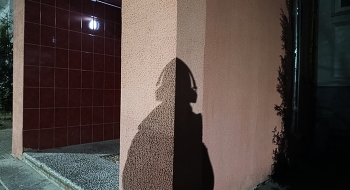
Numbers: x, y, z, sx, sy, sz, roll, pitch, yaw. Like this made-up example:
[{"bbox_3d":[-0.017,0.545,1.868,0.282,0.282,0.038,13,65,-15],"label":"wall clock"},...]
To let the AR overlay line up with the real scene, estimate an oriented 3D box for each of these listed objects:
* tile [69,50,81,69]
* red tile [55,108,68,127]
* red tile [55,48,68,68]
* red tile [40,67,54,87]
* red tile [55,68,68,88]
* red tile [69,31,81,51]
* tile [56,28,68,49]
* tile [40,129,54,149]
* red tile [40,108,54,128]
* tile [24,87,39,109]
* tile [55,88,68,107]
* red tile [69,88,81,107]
[{"bbox_3d":[-1.596,-0.558,3.720,0.010,0.300,0.200,1,0,44],"label":"tile"},{"bbox_3d":[-1.746,0.348,3.575,0.200,0.300,0.010,0,1,-45],"label":"red tile"},{"bbox_3d":[-1.736,-0.557,3.574,0.012,0.300,0.200,1,0,44],"label":"red tile"},{"bbox_3d":[-1.877,-0.254,3.426,0.200,0.300,0.010,0,1,-45],"label":"red tile"},{"bbox_3d":[-1.735,-0.254,3.567,0.200,0.300,0.010,0,1,-45],"label":"red tile"},{"bbox_3d":[-1.592,-0.860,3.719,0.010,0.300,0.200,1,0,44],"label":"red tile"},{"bbox_3d":[-1.732,-0.859,3.573,0.012,0.300,0.200,1,0,44],"label":"tile"},{"bbox_3d":[-1.892,0.650,3.434,0.012,0.300,0.200,1,0,44],"label":"tile"},{"bbox_3d":[-1.888,0.347,3.433,0.200,0.300,0.010,0,1,-45],"label":"red tile"},{"bbox_3d":[-2.024,0.045,3.285,0.012,0.300,0.200,1,0,44],"label":"tile"},{"bbox_3d":[-1.738,0.045,3.563,0.010,0.300,0.200,2,1,43],"label":"tile"},{"bbox_3d":[-1.604,0.048,3.723,0.012,0.300,0.200,1,0,44],"label":"red tile"}]

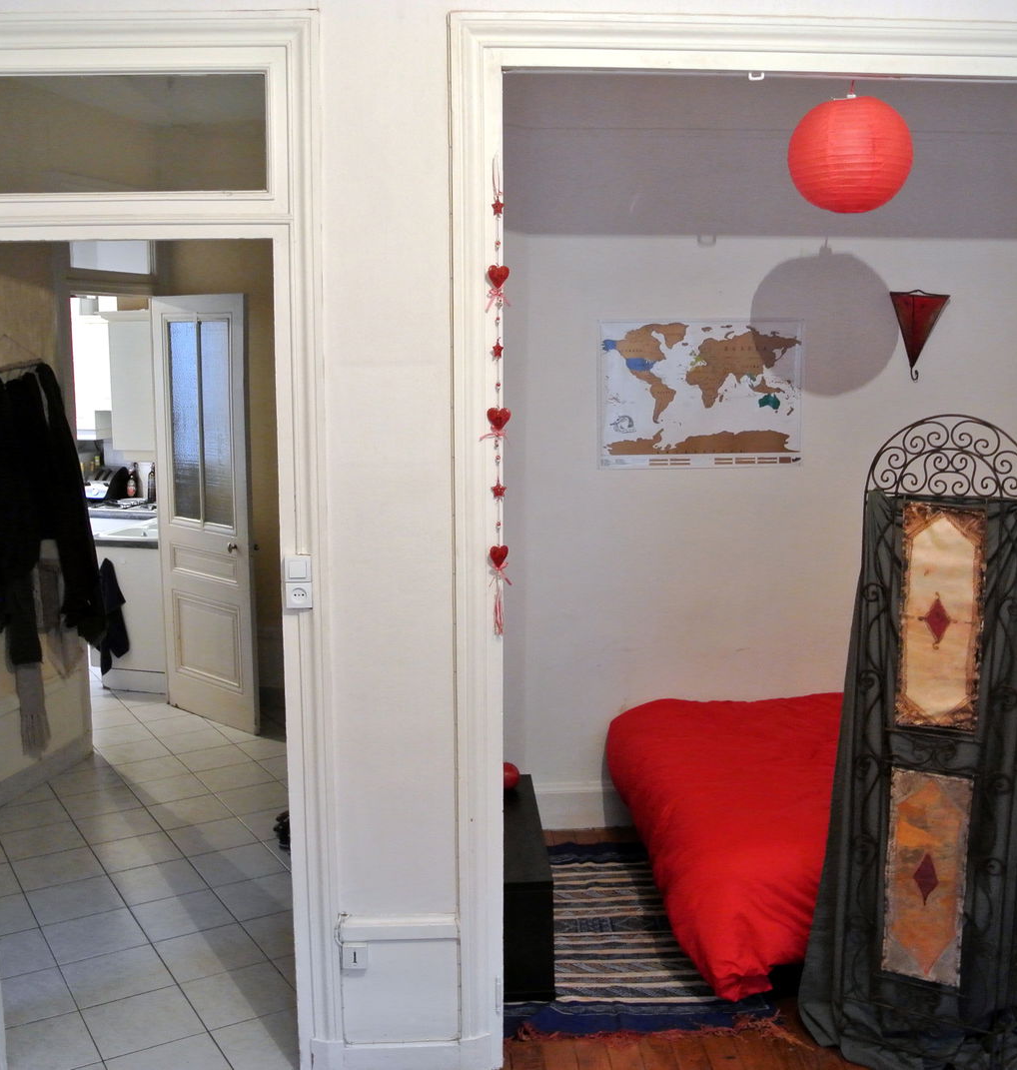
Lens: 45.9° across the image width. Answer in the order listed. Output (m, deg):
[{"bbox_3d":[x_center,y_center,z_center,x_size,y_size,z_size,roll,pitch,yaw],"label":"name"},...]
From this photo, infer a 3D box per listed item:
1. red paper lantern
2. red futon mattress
[{"bbox_3d":[1.085,-1.206,3.801,0.405,0.380,0.405,-1,8,-2],"label":"red paper lantern"},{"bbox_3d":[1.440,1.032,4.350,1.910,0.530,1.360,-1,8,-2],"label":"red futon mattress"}]

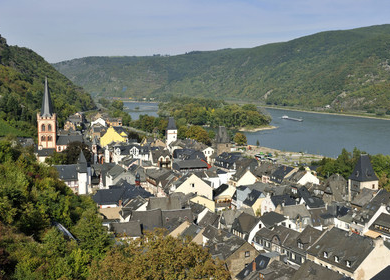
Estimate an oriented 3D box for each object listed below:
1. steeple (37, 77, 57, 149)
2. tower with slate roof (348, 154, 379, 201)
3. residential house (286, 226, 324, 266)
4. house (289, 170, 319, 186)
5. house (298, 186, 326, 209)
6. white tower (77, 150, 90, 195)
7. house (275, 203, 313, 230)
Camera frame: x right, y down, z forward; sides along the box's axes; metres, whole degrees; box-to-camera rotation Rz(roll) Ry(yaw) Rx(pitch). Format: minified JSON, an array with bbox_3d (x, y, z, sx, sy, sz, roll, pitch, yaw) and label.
[{"bbox_3d":[-86.000,-12.220,306.170,10.000,48.000,10.000,-1,5,-12],"label":"steeple"},{"bbox_3d":[66.121,15.253,205.404,9.300,18.300,6.500,-3,6,-28],"label":"tower with slate roof"},{"bbox_3d":[28.600,26.630,124.880,11.000,12.000,7.200,-3,6,-30],"label":"residential house"},{"bbox_3d":[45.615,17.798,220.718,11.000,10.300,8.000,-3,6,-28],"label":"house"},{"bbox_3d":[40.939,21.686,182.917,8.500,9.800,6.500,-3,6,-28],"label":"house"},{"bbox_3d":[-44.444,14.368,208.333,3.700,19.500,3.700,-2,6,-23],"label":"white tower"},{"bbox_3d":[30.638,24.186,160.051,9.300,9.200,7.500,-3,6,-28],"label":"house"}]

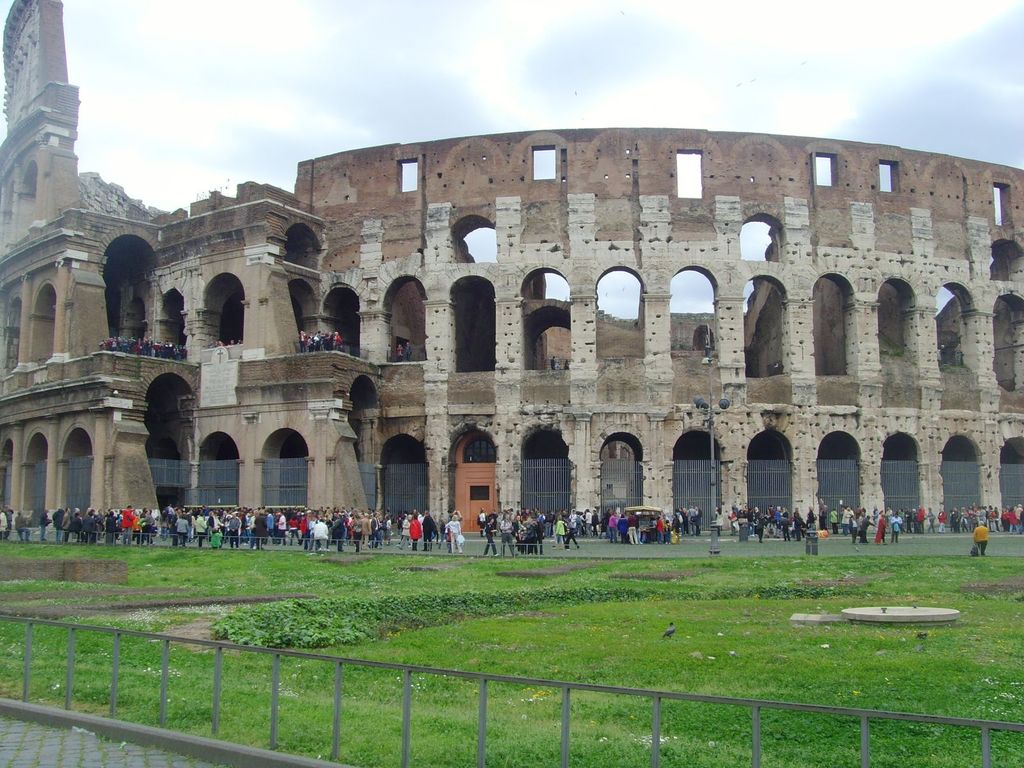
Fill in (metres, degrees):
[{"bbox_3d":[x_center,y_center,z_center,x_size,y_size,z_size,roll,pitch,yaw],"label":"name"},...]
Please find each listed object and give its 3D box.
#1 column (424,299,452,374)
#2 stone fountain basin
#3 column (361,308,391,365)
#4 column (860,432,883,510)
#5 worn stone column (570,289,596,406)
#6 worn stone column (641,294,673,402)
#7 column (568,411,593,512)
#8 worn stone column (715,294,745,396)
[{"bbox_3d":[-6.381,-4.106,100.328,1.898,6.352,1.700,-2,-6,17],"label":"column"},{"bbox_3d":[6.504,3.893,19.300,1.982,0.180,1.982,-2,-6,18],"label":"stone fountain basin"},{"bbox_3d":[-12.115,-4.197,102.470,1.999,4.675,1.700,-3,-7,23],"label":"column"},{"bbox_3d":[30.820,8.189,98.931,1.600,7.980,1.200,2,-6,-16],"label":"column"},{"bbox_3d":[6.064,-3.158,97.793,2.110,9.321,1.700,0,-6,5],"label":"worn stone column"},{"bbox_3d":[12.287,-3.069,97.560,2.193,9.143,1.700,0,-6,-1],"label":"worn stone column"},{"bbox_3d":[5.735,7.073,96.571,1.914,9.611,1.400,0,-6,5],"label":"column"},{"bbox_3d":[18.452,-3.247,97.960,1.938,8.471,1.700,1,-6,-6],"label":"worn stone column"}]

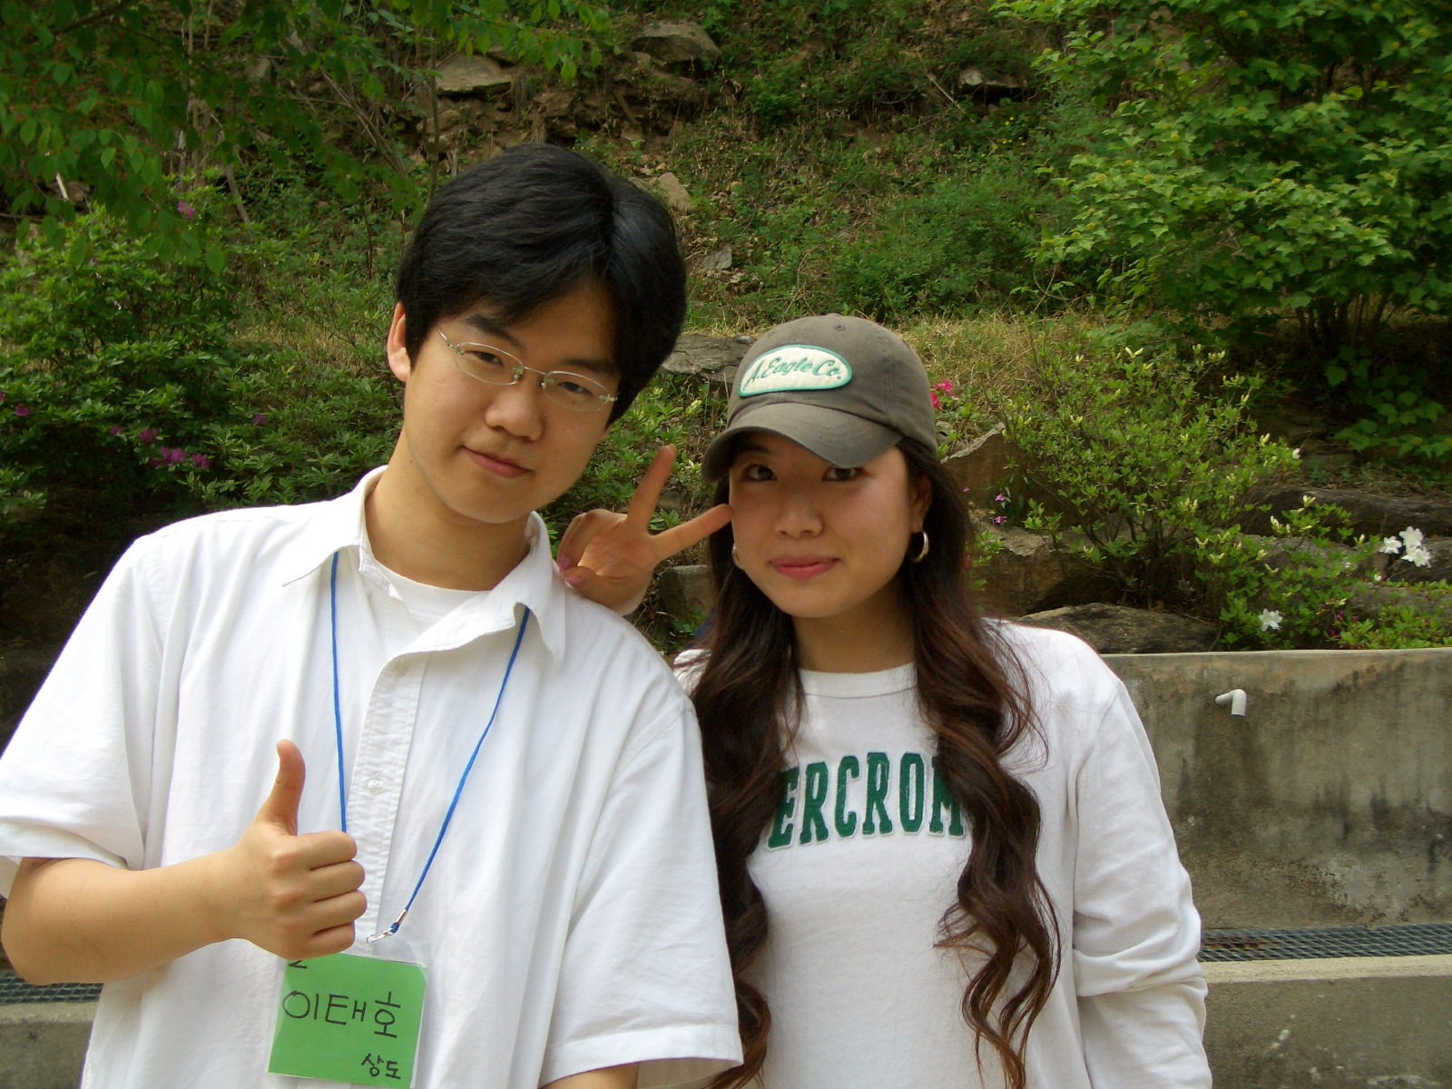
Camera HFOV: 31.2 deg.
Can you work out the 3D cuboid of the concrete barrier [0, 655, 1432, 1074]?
[{"bbox_3d":[0.049,0.843,6.408,4.200,1.084,0.952,-1,0,-5],"label":"concrete barrier"}]

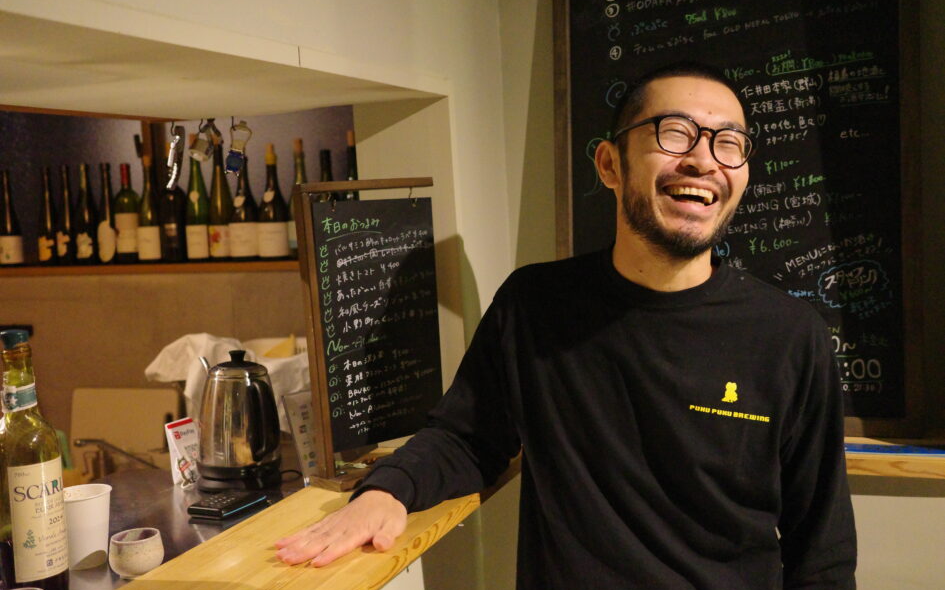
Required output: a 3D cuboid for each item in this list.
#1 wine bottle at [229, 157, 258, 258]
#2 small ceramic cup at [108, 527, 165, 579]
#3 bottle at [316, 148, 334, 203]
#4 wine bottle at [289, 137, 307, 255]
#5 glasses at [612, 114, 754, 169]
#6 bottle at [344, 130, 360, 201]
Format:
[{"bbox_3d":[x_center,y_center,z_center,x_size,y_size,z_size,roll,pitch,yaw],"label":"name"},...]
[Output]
[{"bbox_3d":[-0.648,-0.244,2.964,0.083,0.293,0.083,-1,2,0],"label":"wine bottle"},{"bbox_3d":[-0.390,0.302,1.219,0.062,0.046,0.062,-1,2,0],"label":"small ceramic cup"},{"bbox_3d":[-0.393,-0.245,2.834,0.075,0.296,0.075,-1,2,0],"label":"bottle"},{"bbox_3d":[-0.473,-0.261,2.873,0.072,0.330,0.072,-1,2,0],"label":"wine bottle"},{"bbox_3d":[0.251,-0.168,1.282,0.142,0.050,0.143,11,-10,-16],"label":"glasses"},{"bbox_3d":[-0.318,-0.268,2.793,0.075,0.341,0.075,-1,2,0],"label":"bottle"}]

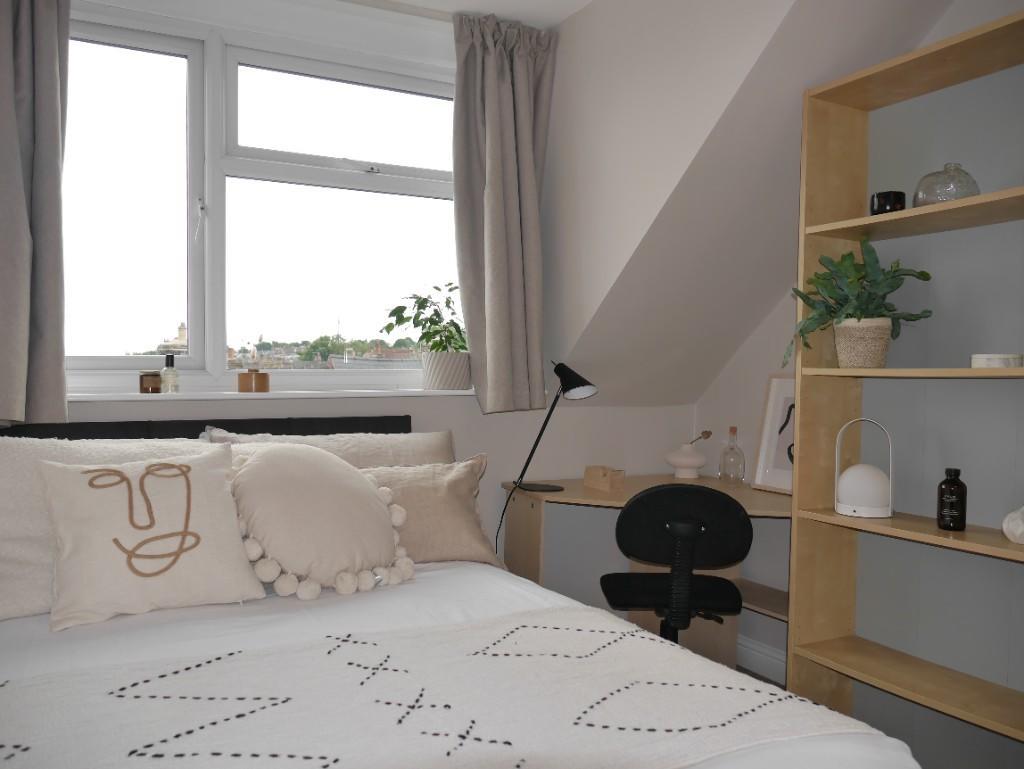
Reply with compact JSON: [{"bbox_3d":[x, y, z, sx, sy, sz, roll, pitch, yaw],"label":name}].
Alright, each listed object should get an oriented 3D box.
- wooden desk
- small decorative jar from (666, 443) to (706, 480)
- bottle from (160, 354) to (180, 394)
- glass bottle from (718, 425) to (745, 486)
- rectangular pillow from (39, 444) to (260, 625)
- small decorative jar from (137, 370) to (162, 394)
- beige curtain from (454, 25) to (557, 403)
[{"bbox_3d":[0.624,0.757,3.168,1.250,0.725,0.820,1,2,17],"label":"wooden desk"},{"bbox_3d":[0.716,0.316,3.437,0.165,0.141,0.165,1,2,0],"label":"small decorative jar"},{"bbox_3d":[-1.091,-0.036,2.640,0.054,0.126,0.054,0,2,-28],"label":"bottle"},{"bbox_3d":[0.864,0.280,3.262,0.098,0.228,0.098,1,2,0],"label":"glass bottle"},{"bbox_3d":[-0.873,0.353,2.015,0.450,0.430,0.140,-1,-35,-34],"label":"rectangular pillow"},{"bbox_3d":[-1.147,-0.010,2.629,0.071,0.074,0.071,0,2,-28],"label":"small decorative jar"},{"bbox_3d":[-0.022,-0.593,3.036,0.390,1.400,0.140,0,2,-28],"label":"beige curtain"}]

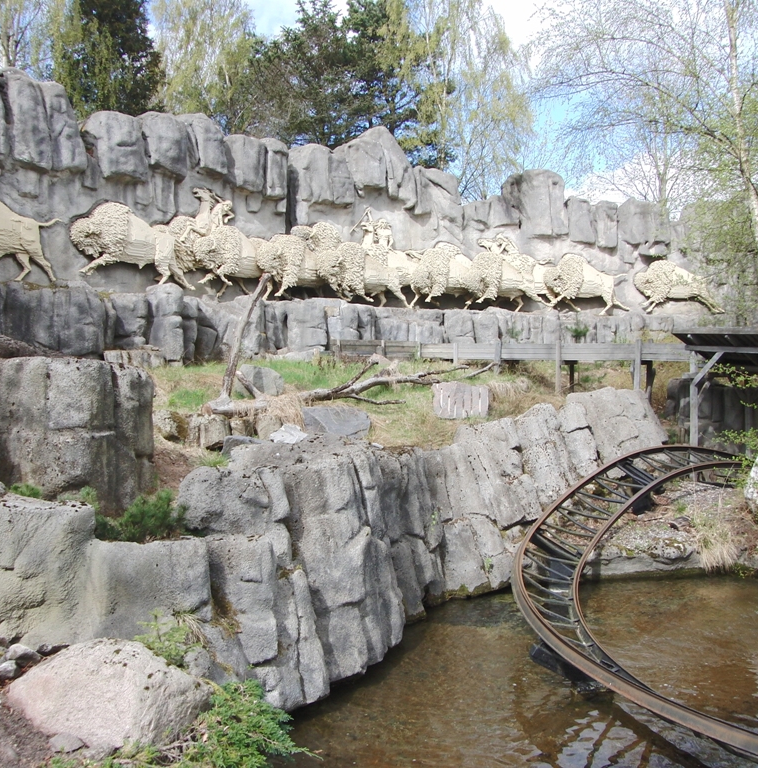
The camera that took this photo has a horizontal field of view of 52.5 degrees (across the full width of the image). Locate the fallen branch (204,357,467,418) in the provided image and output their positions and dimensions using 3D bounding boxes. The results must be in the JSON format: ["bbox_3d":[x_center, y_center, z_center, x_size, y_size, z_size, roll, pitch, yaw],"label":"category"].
[{"bbox_3d":[-0.604,0.051,11.200,3.950,0.780,0.950,-1,3,-25],"label":"fallen branch"}]

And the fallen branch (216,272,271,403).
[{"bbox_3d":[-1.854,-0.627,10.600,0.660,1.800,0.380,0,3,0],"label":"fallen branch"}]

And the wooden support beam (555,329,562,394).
[{"bbox_3d":[3.571,-0.448,15.300,0.110,1.350,0.110,2,3,27],"label":"wooden support beam"}]

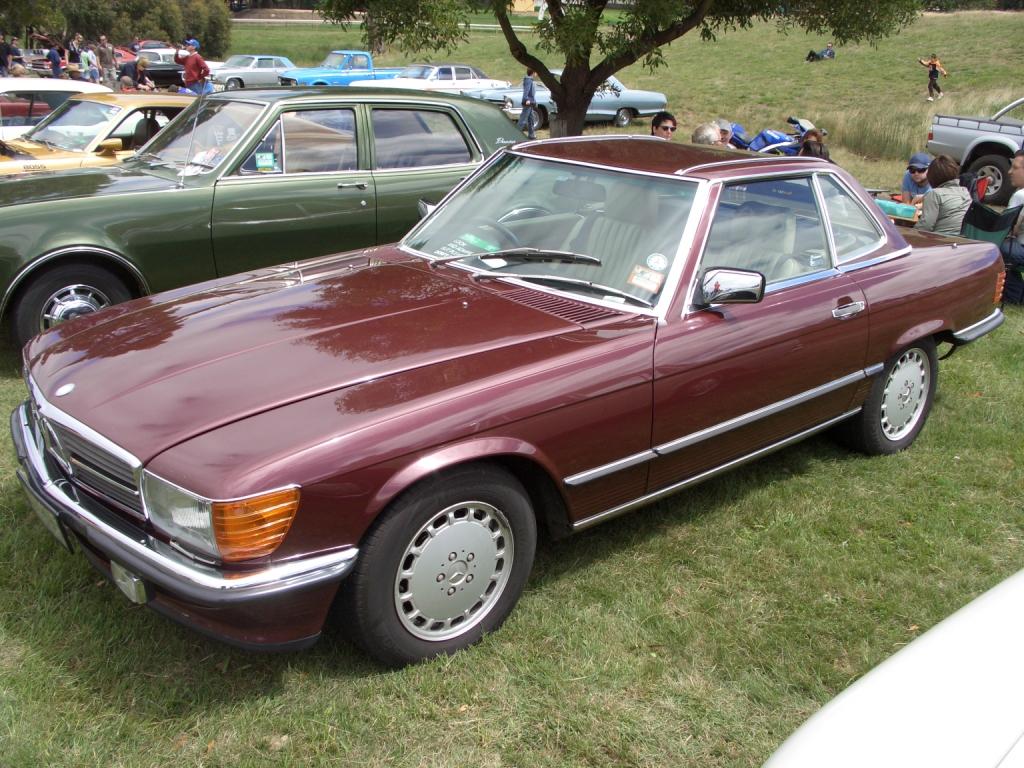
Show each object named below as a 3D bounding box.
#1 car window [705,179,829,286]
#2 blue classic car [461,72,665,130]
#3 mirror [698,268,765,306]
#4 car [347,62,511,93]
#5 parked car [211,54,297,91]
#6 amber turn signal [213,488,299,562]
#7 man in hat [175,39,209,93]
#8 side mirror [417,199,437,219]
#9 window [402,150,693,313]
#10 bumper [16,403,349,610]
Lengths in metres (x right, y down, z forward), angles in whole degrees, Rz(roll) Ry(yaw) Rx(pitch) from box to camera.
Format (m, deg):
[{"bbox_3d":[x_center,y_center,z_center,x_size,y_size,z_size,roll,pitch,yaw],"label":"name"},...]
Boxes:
[{"bbox_3d":[0.868,-0.517,3.478,0.850,0.410,0.050,-14,1,-38],"label":"car window"},{"bbox_3d":[1.466,-7.440,25.390,5.420,1.420,2.000,-12,22,-34],"label":"blue classic car"},{"bbox_3d":[0.718,-0.321,3.175,0.195,0.105,0.085,10,21,25],"label":"mirror"},{"bbox_3d":[-2.530,-9.360,30.700,5.000,1.420,1.880,-14,24,-38],"label":"car"},{"bbox_3d":[-9.350,-11.200,35.400,1.860,1.410,4.800,15,23,36],"label":"parked car"},{"bbox_3d":[-0.595,0.328,2.298,0.182,0.172,0.120,-14,24,-38],"label":"amber turn signal"},{"bbox_3d":[-6.120,-5.730,18.884,0.580,1.780,0.520,-3,19,-11],"label":"man in hat"},{"bbox_3d":[-0.392,-0.767,4.396,0.085,0.105,0.190,-8,21,-25],"label":"side mirror"},{"bbox_3d":[0.132,-0.645,3.736,1.380,0.100,0.550,21,69,46],"label":"window"},{"bbox_3d":[-1.144,0.290,2.909,0.530,0.125,1.760,-14,24,-38],"label":"bumper"}]

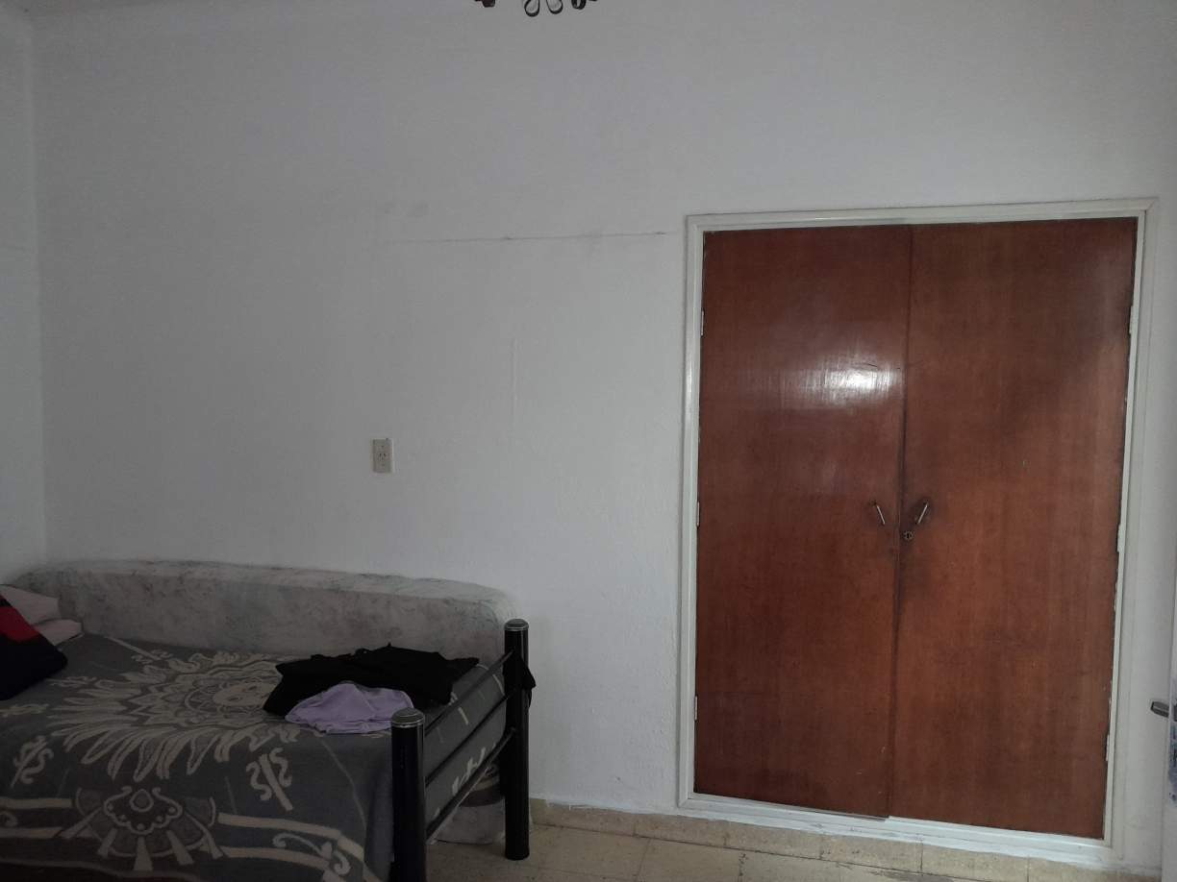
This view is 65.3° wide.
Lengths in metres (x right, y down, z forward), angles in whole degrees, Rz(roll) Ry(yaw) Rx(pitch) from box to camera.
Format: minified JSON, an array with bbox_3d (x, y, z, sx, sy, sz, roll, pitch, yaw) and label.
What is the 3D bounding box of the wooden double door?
[{"bbox_3d":[0.949,0.262,2.814,1.219,1.816,0.050,1,4,13],"label":"wooden double door"}]

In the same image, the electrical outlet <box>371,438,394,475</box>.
[{"bbox_3d":[-0.711,0.053,3.179,0.073,0.117,0.012,1,4,13],"label":"electrical outlet"}]

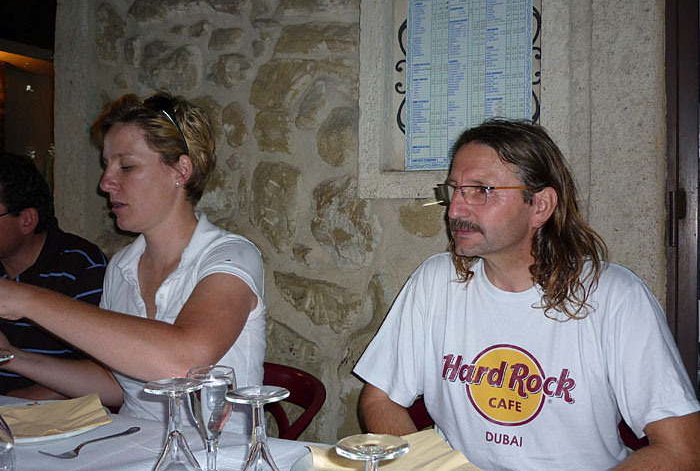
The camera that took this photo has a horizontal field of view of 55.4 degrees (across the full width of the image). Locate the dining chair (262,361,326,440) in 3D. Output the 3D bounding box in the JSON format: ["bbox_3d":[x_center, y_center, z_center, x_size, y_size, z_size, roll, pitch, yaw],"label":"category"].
[{"bbox_3d":[-0.335,0.655,1.345,0.550,0.760,0.540,2,3,28],"label":"dining chair"}]

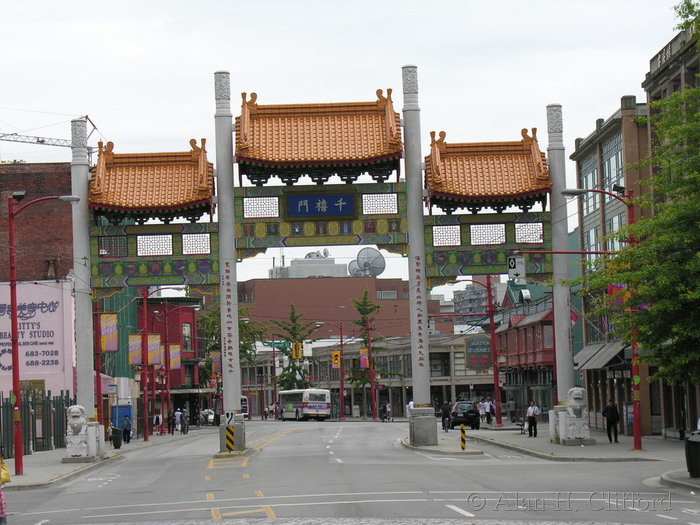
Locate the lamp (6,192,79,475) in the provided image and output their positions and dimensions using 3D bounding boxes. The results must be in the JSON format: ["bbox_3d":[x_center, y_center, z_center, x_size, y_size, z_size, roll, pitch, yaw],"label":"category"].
[{"bbox_3d":[-9.469,2.230,59.500,2.250,8.810,0.400,-2,-4,-1],"label":"lamp"}]

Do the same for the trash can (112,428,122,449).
[{"bbox_3d":[-11.490,8.689,93.833,0.520,1.020,0.520,-2,-4,0],"label":"trash can"}]

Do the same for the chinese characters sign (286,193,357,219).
[{"bbox_3d":[-1.195,-2.312,77.800,2.980,1.170,0.250,-2,-4,0],"label":"chinese characters sign"}]

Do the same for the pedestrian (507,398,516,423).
[{"bbox_3d":[10.994,10.067,129.000,0.520,1.680,0.420,-2,-4,0],"label":"pedestrian"}]

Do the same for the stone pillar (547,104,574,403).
[{"bbox_3d":[8.848,-0.390,79.911,0.750,12.565,0.750,-2,-4,0],"label":"stone pillar"}]

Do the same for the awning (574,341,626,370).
[{"bbox_3d":[12.233,4.755,95.868,1.460,1.400,16.800,-2,-4,0],"label":"awning"}]

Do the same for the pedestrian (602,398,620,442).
[{"bbox_3d":[10.357,6.273,75.000,0.620,1.700,0.400,-2,-4,0],"label":"pedestrian"}]

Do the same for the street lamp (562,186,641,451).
[{"bbox_3d":[8.793,2.024,66.297,2.650,9.100,0.450,-2,-4,0],"label":"street lamp"}]

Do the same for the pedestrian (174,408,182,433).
[{"bbox_3d":[-12.794,11.713,141.555,0.520,1.680,0.380,-2,-4,0],"label":"pedestrian"}]

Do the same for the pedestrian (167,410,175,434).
[{"bbox_3d":[-11.781,10.549,125.356,0.530,1.700,0.400,-1,-4,-7],"label":"pedestrian"}]

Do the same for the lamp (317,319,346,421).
[{"bbox_3d":[-1.818,10.135,177.299,2.550,9.150,0.500,-2,-4,0],"label":"lamp"}]

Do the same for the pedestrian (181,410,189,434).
[{"bbox_3d":[-11.039,10.633,126.755,0.550,1.680,0.380,0,-4,-20],"label":"pedestrian"}]

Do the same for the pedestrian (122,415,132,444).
[{"bbox_3d":[-12.450,9.329,106.052,0.580,1.600,0.400,-2,-4,9],"label":"pedestrian"}]

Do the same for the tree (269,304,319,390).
[{"bbox_3d":[-5.555,10.126,192.000,5.300,11.770,5.000,-2,-4,0],"label":"tree"}]

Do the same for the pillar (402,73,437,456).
[{"bbox_3d":[2.729,-0.287,78.000,1.050,15.550,1.250,-2,-4,0],"label":"pillar"}]

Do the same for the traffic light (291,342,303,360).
[{"bbox_3d":[-4.391,7.304,156.000,0.780,1.330,0.350,-2,-4,0],"label":"traffic light"}]

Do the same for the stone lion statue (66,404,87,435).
[{"bbox_3d":[-10.690,6.176,74.300,0.820,1.170,1.050,-2,-4,0],"label":"stone lion statue"}]

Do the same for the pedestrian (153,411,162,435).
[{"bbox_3d":[-12.906,10.734,127.355,0.550,1.680,0.380,-2,-4,0],"label":"pedestrian"}]

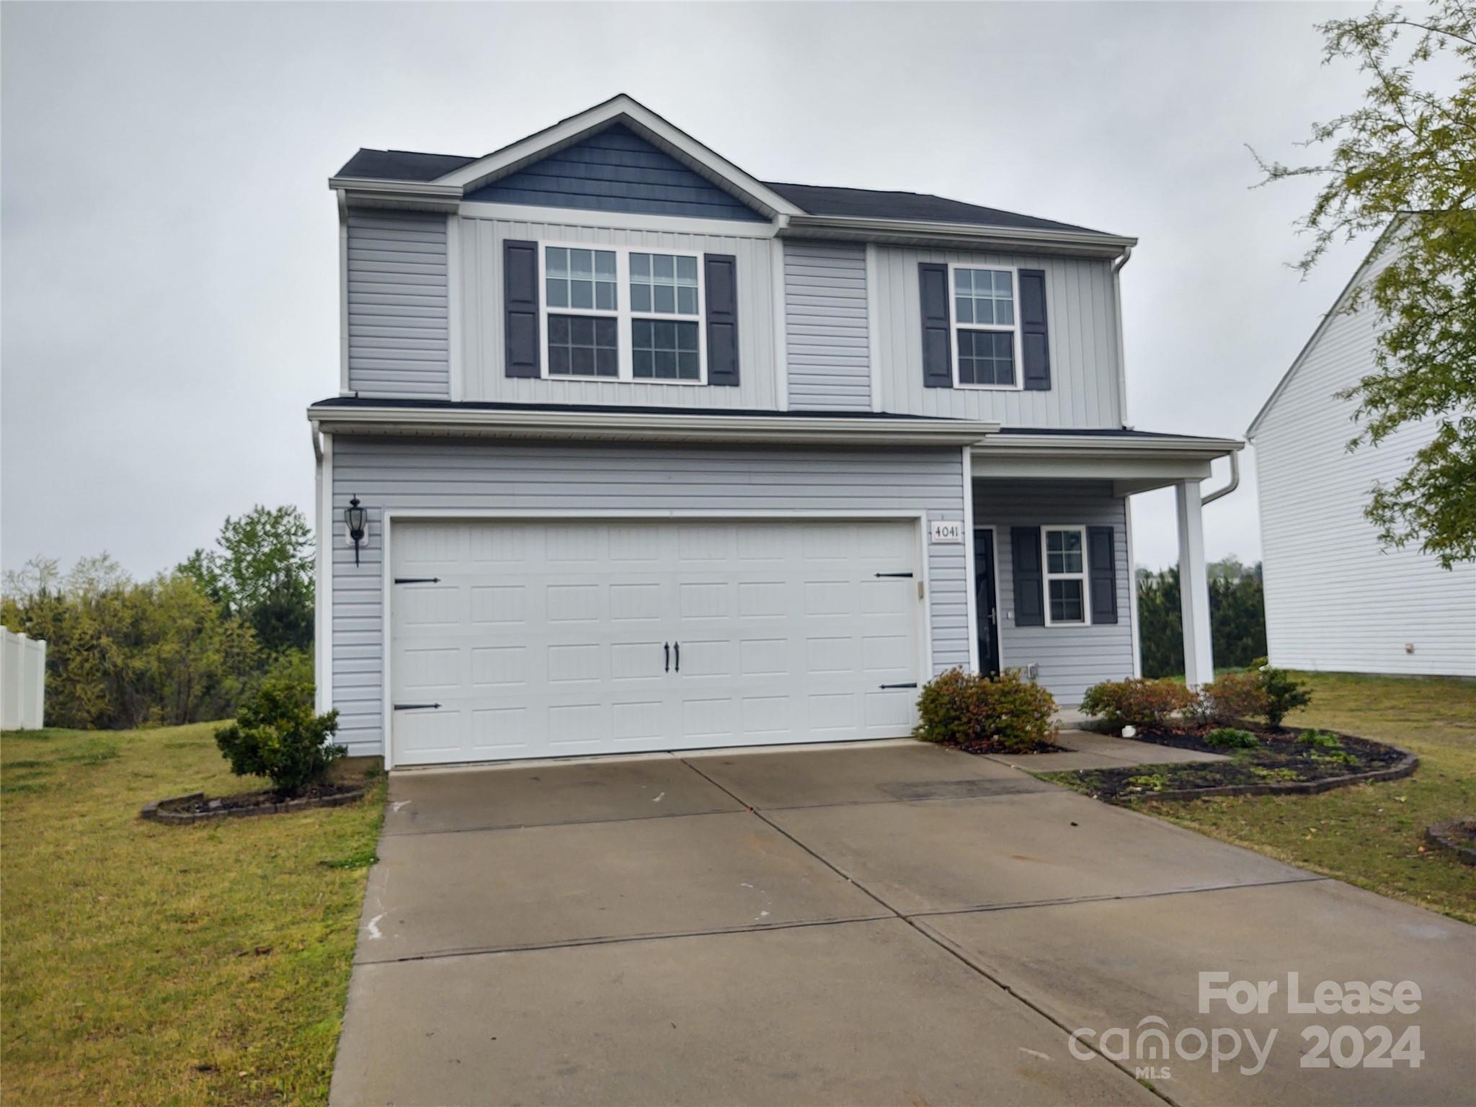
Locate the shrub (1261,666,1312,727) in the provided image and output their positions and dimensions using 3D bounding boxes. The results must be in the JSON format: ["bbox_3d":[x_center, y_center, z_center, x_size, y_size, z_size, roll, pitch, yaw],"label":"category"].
[{"bbox_3d":[5.543,1.447,11.687,0.514,0.583,0.550,-1,-4,-16],"label":"shrub"}]

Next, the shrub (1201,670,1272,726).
[{"bbox_3d":[5.098,1.468,11.770,0.726,0.517,0.750,-1,-4,-16],"label":"shrub"}]

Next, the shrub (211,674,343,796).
[{"bbox_3d":[-3.398,1.352,8.525,0.896,0.864,0.980,-1,-4,-16],"label":"shrub"}]

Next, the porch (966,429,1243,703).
[{"bbox_3d":[3.588,0.101,12.705,3.350,3.420,2.000,-1,-4,-16],"label":"porch"}]

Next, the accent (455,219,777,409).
[{"bbox_3d":[-1.225,-2.577,12.581,3.560,2.000,0.100,-1,-4,-16],"label":"accent"}]

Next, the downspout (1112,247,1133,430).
[{"bbox_3d":[4.778,-2.671,14.132,0.120,2.180,0.350,-1,-4,-16],"label":"downspout"}]

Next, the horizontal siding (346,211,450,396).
[{"bbox_3d":[-3.507,-2.600,11.957,0.990,1.950,0.100,-1,-4,-16],"label":"horizontal siding"}]

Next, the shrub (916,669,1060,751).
[{"bbox_3d":[2.246,1.386,10.460,1.270,0.683,1.050,-1,-4,-16],"label":"shrub"}]

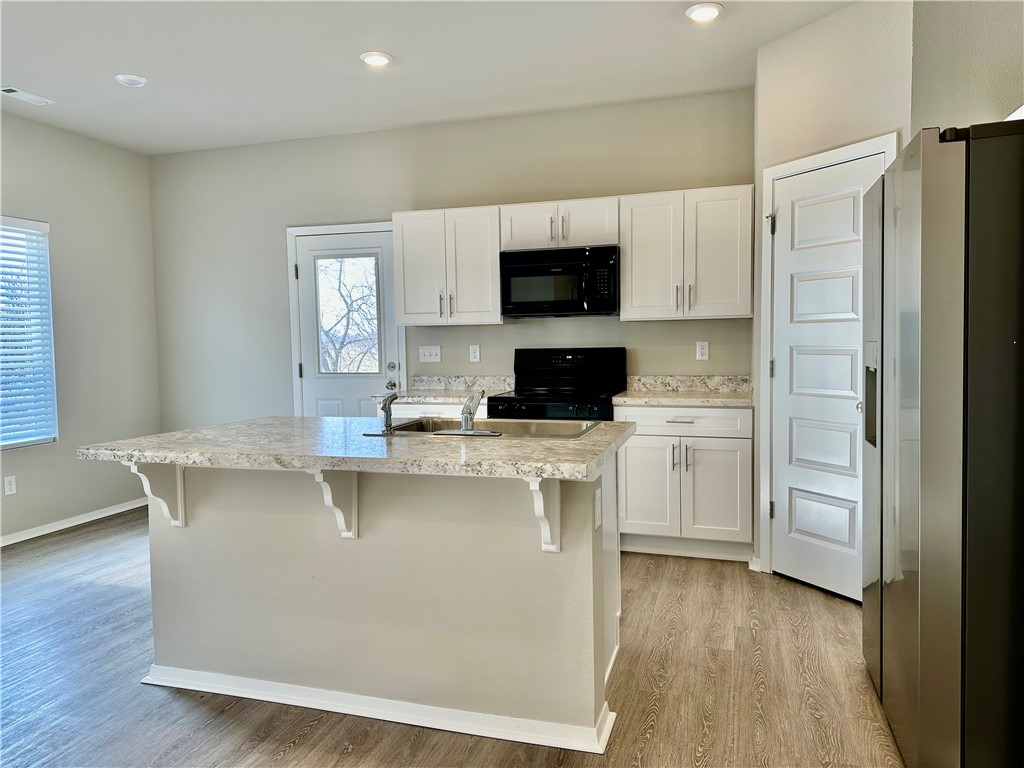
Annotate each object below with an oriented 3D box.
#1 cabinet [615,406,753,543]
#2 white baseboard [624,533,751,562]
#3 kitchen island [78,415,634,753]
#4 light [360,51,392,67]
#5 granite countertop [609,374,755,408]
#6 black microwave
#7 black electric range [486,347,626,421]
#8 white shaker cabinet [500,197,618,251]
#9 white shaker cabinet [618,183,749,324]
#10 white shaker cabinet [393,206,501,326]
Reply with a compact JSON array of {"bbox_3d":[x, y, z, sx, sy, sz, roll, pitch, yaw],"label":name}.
[{"bbox_3d":[1.051,0.491,4.306,0.765,0.782,0.630,0,4,17],"label":"cabinet"},{"bbox_3d":[0.986,0.940,4.107,0.770,0.112,0.020,0,4,17],"label":"white baseboard"},{"bbox_3d":[-0.478,0.648,2.705,1.772,0.912,1.059,0,4,17],"label":"kitchen island"},{"bbox_3d":[-0.719,-1.724,3.774,0.170,0.030,0.170,-1,4,0],"label":"light"},{"bbox_3d":[1.041,0.035,4.269,0.771,0.136,0.648,0,4,17],"label":"granite countertop"},{"bbox_3d":[0.337,-0.643,4.572,0.750,0.417,0.390,0,4,17],"label":"black microwave"},{"bbox_3d":[0.309,0.382,4.487,0.757,1.199,0.680,0,4,17],"label":"black electric range"},{"bbox_3d":[0.339,-1.004,4.581,0.758,0.292,0.326,0,4,17],"label":"white shaker cabinet"},{"bbox_3d":[1.074,-0.771,4.374,0.770,0.753,0.326,0,4,17],"label":"white shaker cabinet"},{"bbox_3d":[-0.378,-0.777,4.814,0.748,0.753,0.326,0,4,17],"label":"white shaker cabinet"}]

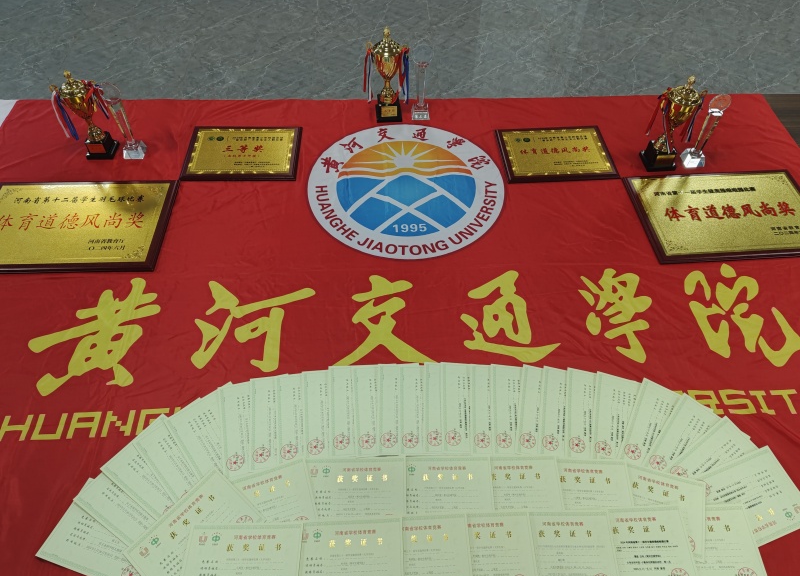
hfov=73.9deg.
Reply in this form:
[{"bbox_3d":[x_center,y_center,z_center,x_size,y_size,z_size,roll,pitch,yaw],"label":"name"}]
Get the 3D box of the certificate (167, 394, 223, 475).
[{"bbox_3d":[-0.473,0.390,1.399,0.185,0.004,0.260,-31,60,-20],"label":"certificate"}]

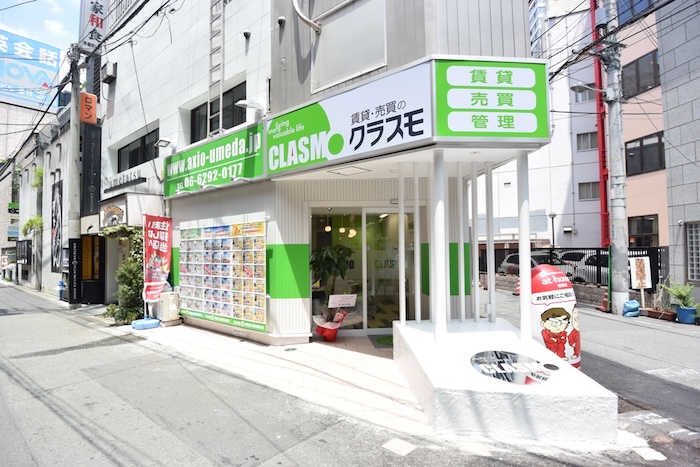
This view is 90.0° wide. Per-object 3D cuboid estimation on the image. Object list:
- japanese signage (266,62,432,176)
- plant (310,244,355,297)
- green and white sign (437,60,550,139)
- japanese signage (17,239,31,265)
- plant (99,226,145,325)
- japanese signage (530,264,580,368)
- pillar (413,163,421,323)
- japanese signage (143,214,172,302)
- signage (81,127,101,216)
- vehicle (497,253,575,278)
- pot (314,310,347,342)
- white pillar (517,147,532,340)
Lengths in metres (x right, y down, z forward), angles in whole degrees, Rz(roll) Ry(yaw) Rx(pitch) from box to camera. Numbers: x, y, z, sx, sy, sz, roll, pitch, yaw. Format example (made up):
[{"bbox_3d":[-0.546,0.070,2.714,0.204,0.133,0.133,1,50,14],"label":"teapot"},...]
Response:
[{"bbox_3d":[-0.171,-1.399,4.652,2.800,0.850,0.120,-2,-3,39],"label":"japanese signage"},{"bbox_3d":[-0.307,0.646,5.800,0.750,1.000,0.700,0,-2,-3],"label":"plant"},{"bbox_3d":[1.550,-1.436,3.839,1.280,0.860,0.120,0,-2,-5],"label":"green and white sign"},{"bbox_3d":[-14.027,0.830,15.050,2.200,1.030,0.120,-2,-3,39],"label":"japanese signage"},{"bbox_3d":[-5.081,0.936,7.800,0.900,2.100,0.650,-2,-3,38],"label":"plant"},{"bbox_3d":[2.463,1.057,4.300,0.600,1.340,0.560,0,-2,-5],"label":"japanese signage"},{"bbox_3d":[0.914,0.131,4.720,0.065,2.160,0.065,-1,-2,0],"label":"pillar"},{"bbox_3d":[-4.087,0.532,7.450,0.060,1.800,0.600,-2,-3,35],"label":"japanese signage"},{"bbox_3d":[-7.335,-1.791,9.950,0.160,2.500,0.420,-2,-3,39],"label":"signage"},{"bbox_3d":[7.350,1.453,13.900,1.650,1.480,4.100,-1,-2,2],"label":"vehicle"},{"bbox_3d":[-0.323,1.541,5.800,0.500,0.530,0.480,0,-2,0],"label":"pot"},{"bbox_3d":[2.022,0.145,4.050,0.120,2.200,0.120,0,-2,-3],"label":"white pillar"}]

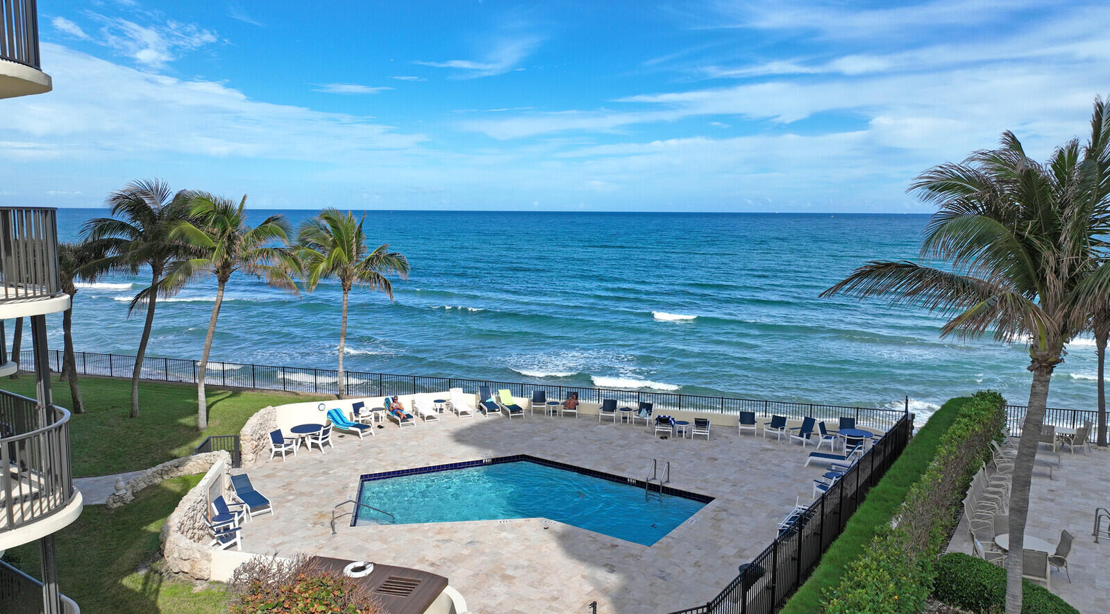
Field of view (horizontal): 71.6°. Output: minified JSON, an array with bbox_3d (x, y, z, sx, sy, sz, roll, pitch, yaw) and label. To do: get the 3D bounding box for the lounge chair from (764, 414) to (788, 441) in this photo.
[{"bbox_3d":[8.544,4.696,29.753,0.634,0.833,0.608,7,10,43],"label":"lounge chair"}]

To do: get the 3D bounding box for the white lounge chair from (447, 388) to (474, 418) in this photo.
[{"bbox_3d":[-4.074,4.155,33.446,0.632,0.836,1.742,-2,8,-21],"label":"white lounge chair"}]

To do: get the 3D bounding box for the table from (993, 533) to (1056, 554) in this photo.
[{"bbox_3d":[11.079,5.935,18.184,1.240,0.730,1.240,0,7,0],"label":"table"}]

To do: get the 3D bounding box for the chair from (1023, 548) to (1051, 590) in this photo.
[{"bbox_3d":[11.072,5.931,17.849,0.620,0.930,0.680,3,8,20],"label":"chair"}]

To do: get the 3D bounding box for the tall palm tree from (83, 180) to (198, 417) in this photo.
[{"bbox_3d":[-17.579,-0.254,32.926,4.500,10.211,4.500,-3,8,-28],"label":"tall palm tree"}]

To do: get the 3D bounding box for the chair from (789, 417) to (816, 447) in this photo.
[{"bbox_3d":[9.750,4.913,30.123,0.850,0.950,0.680,-5,9,-37],"label":"chair"}]

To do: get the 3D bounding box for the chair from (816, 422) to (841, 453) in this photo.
[{"bbox_3d":[10.133,4.808,28.492,0.608,0.943,0.623,6,9,40],"label":"chair"}]

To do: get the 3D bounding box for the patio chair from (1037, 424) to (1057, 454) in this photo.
[{"bbox_3d":[17.836,4.709,27.939,0.620,0.930,0.680,5,8,32],"label":"patio chair"}]

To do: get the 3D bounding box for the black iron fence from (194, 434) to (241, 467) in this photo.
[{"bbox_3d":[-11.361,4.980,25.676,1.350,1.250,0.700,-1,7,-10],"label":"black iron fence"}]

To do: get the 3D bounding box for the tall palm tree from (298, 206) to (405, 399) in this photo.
[{"bbox_3d":[-9.788,-0.040,37.191,5.300,9.200,5.300,0,7,0],"label":"tall palm tree"}]

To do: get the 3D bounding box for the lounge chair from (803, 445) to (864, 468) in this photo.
[{"bbox_3d":[9.601,5.083,26.439,1.820,0.900,0.650,3,8,23],"label":"lounge chair"}]

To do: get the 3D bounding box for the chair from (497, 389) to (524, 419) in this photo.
[{"bbox_3d":[-2.001,4.328,34.333,0.680,0.890,1.850,-3,8,-24],"label":"chair"}]

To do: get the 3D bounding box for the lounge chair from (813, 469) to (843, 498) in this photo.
[{"bbox_3d":[8.659,5.651,24.331,0.780,0.920,0.660,7,10,44],"label":"lounge chair"}]

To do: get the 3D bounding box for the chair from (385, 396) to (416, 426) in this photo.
[{"bbox_3d":[-6.389,4.337,31.744,0.650,0.870,1.773,-4,8,-32],"label":"chair"}]

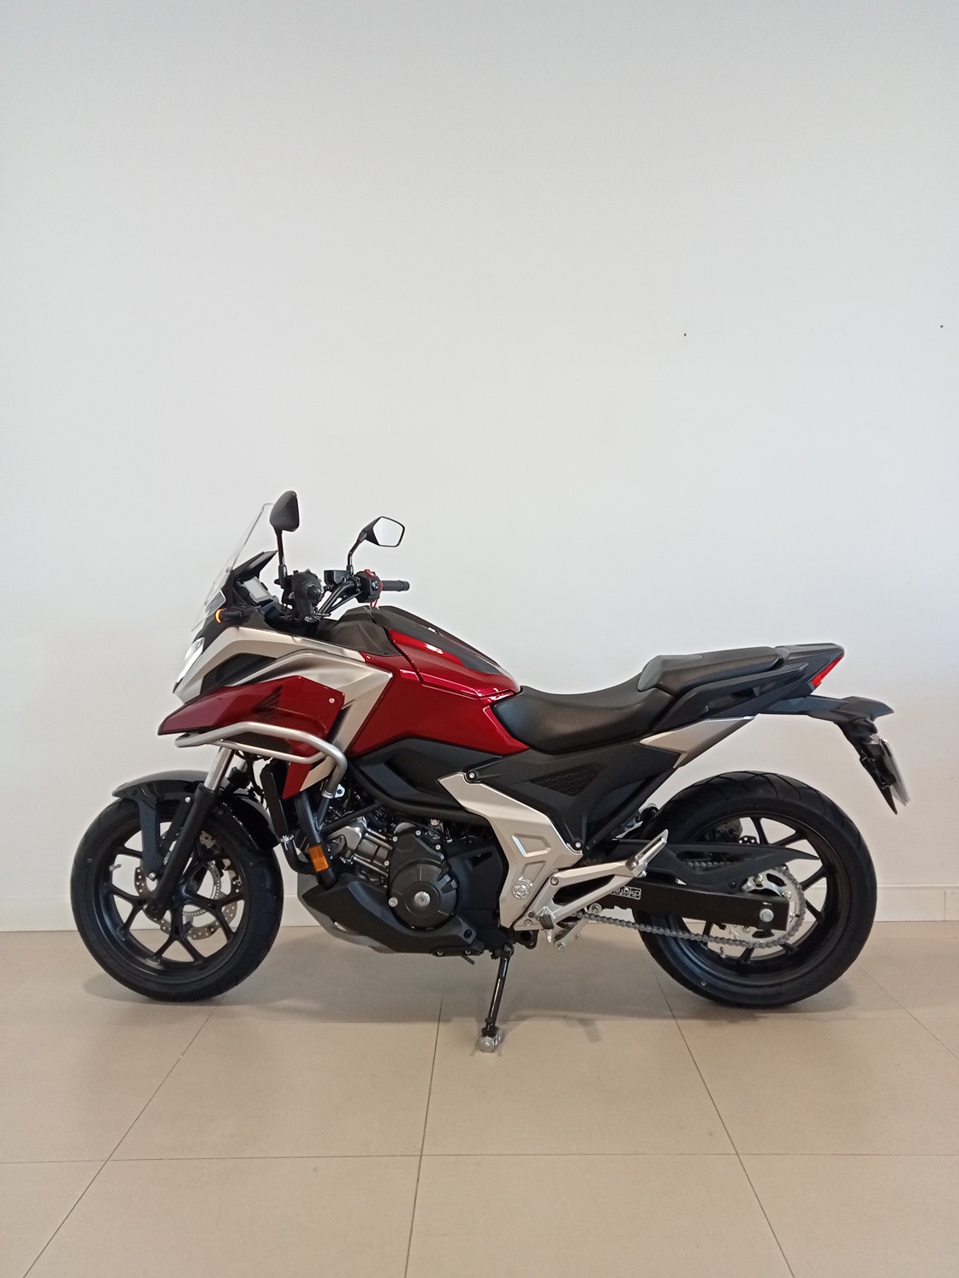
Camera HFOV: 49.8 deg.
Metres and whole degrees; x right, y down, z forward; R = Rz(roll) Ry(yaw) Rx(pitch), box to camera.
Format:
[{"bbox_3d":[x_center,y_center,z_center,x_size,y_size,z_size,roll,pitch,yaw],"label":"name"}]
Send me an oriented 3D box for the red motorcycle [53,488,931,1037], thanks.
[{"bbox_3d":[-0.030,0.309,2.645,2.212,1.335,0.855,-1,1,4],"label":"red motorcycle"}]

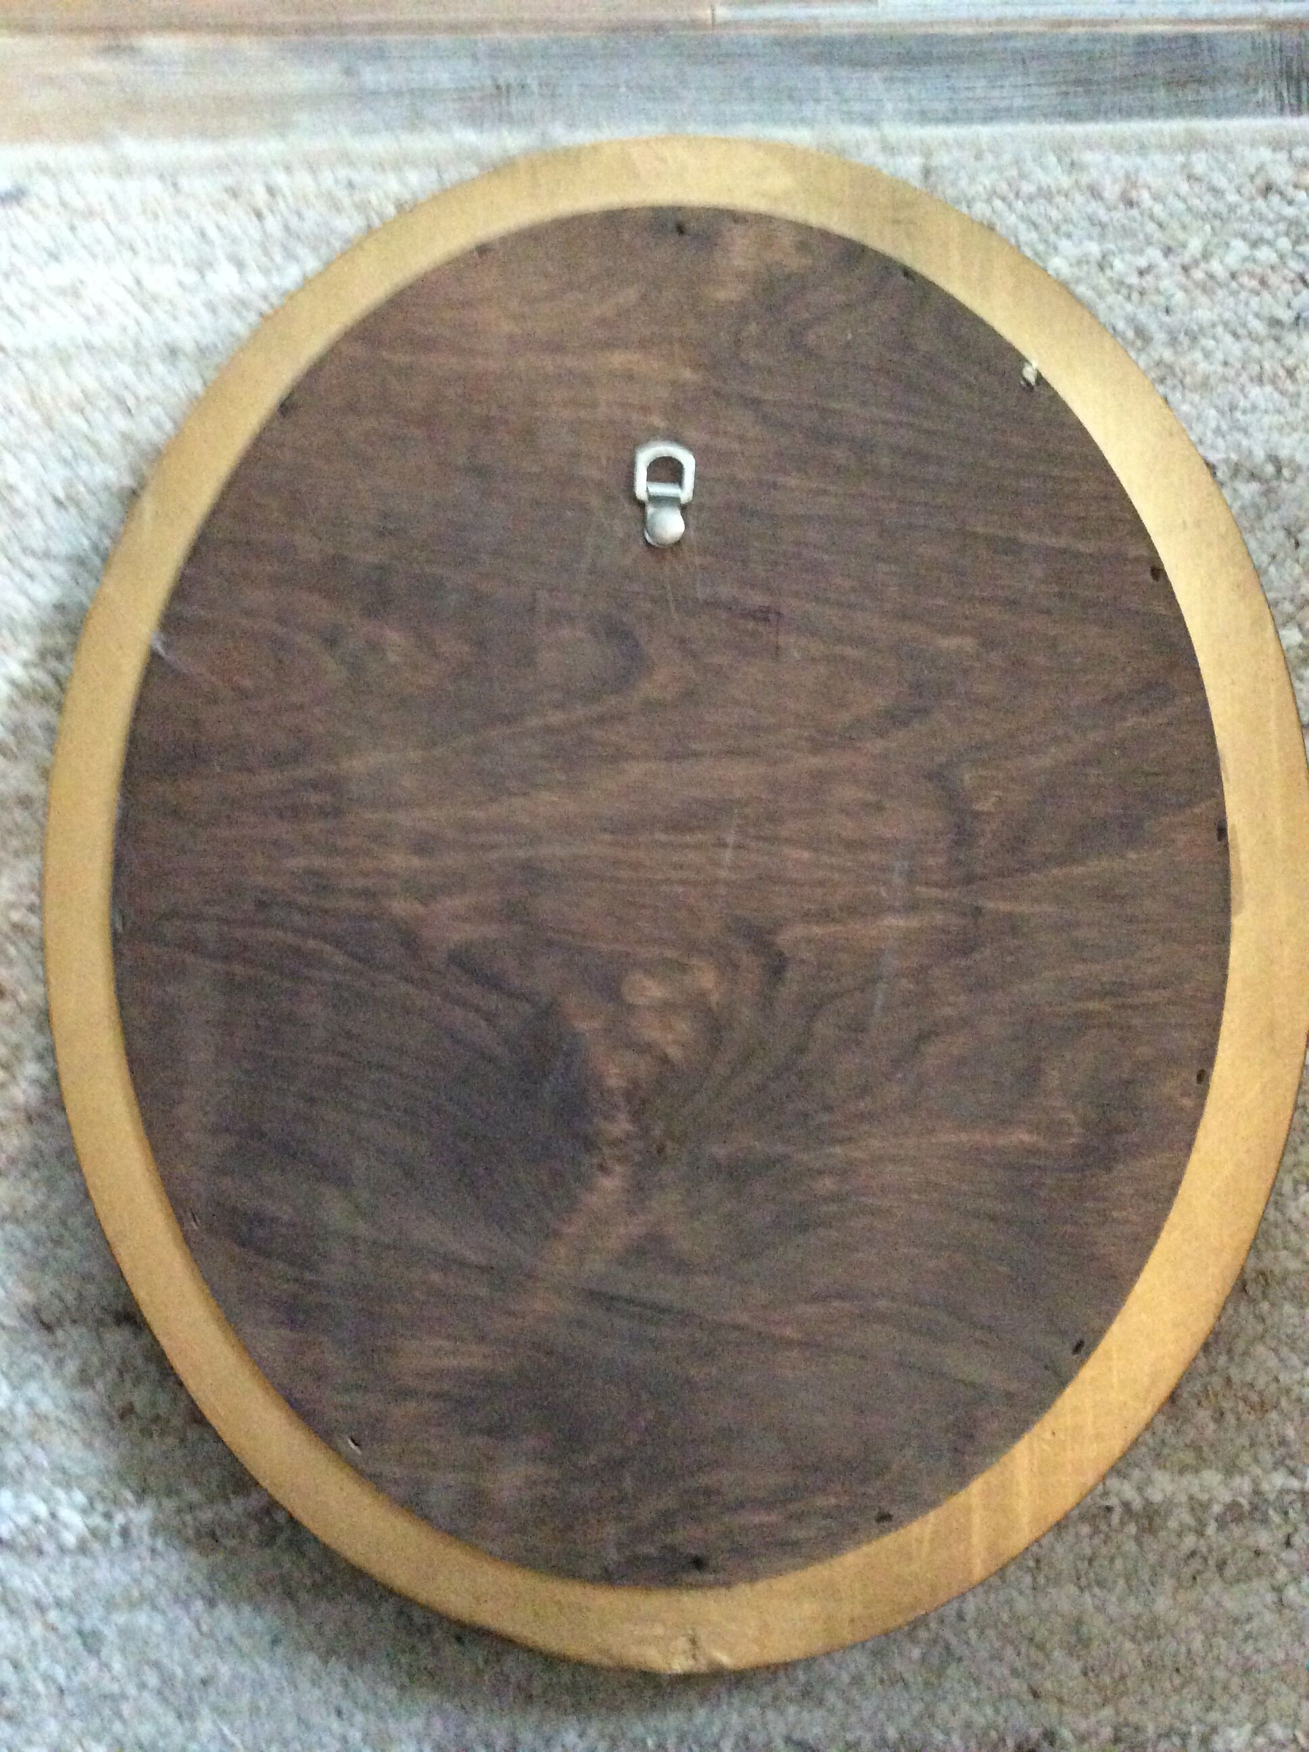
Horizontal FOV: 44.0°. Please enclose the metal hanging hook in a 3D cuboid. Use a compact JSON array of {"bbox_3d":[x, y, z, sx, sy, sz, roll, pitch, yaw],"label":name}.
[{"bbox_3d":[0.003,-0.119,0.505,0.019,0.006,0.034,0,84,4],"label":"metal hanging hook"}]

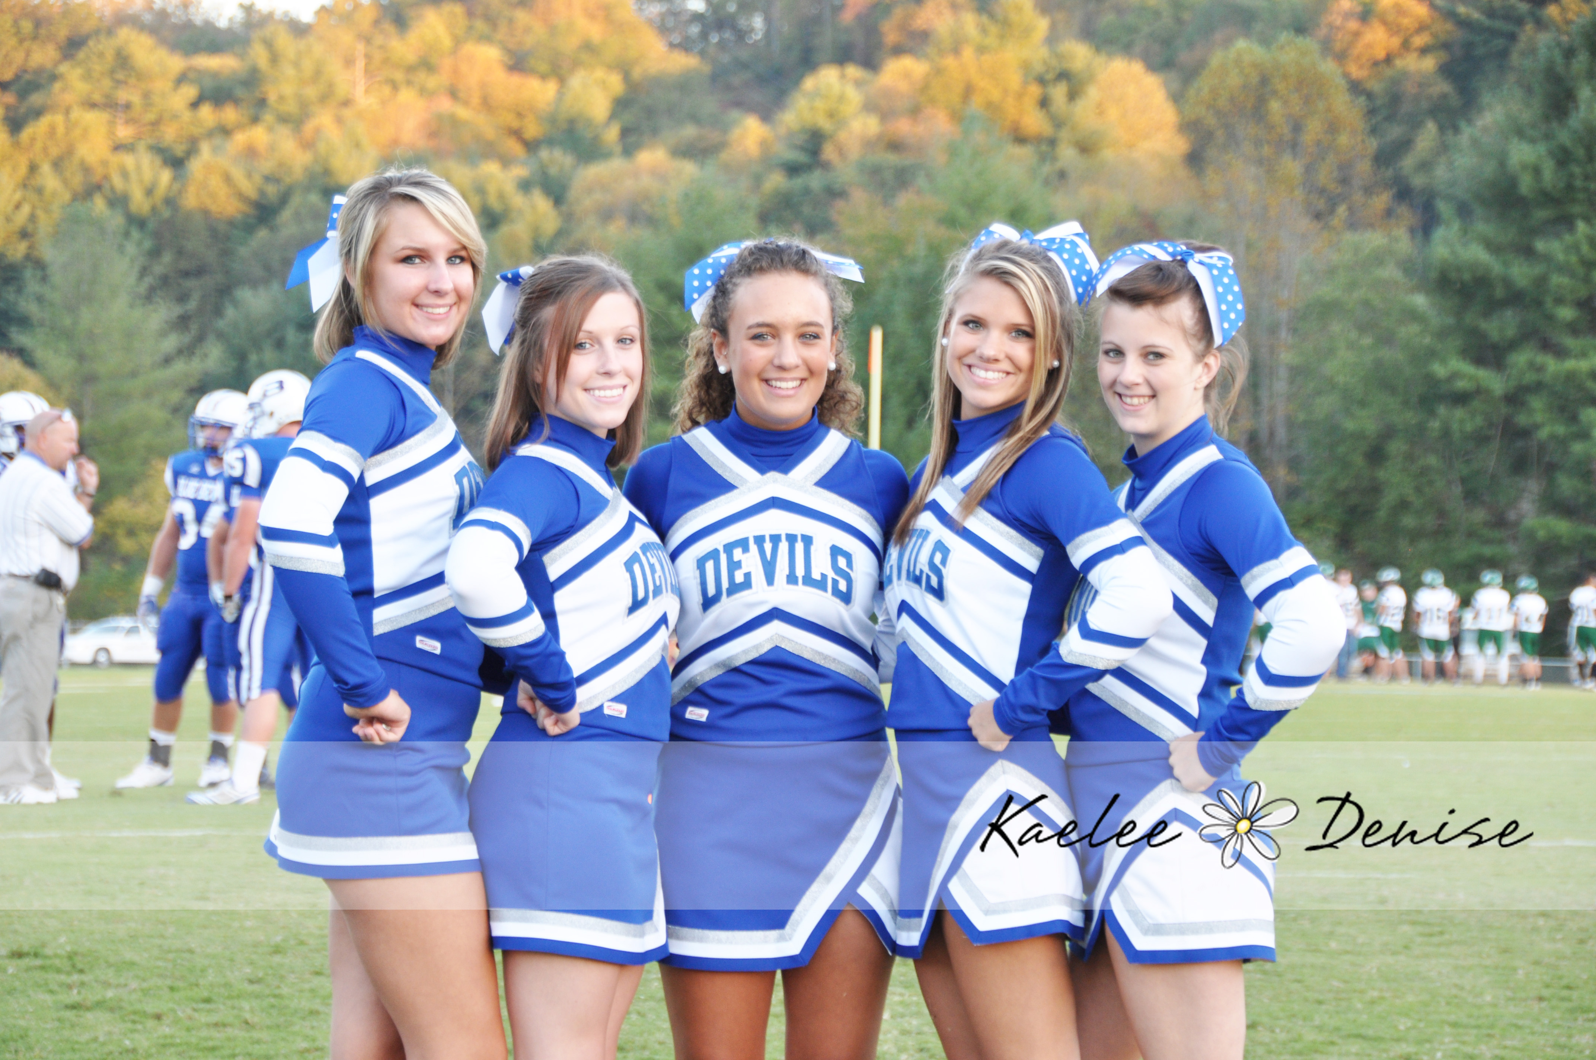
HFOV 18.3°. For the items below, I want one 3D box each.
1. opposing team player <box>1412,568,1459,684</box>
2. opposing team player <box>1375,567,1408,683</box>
[{"bbox_3d":[10.195,1.559,79.500,0.680,1.859,0.450,1,-1,1],"label":"opposing team player"},{"bbox_3d":[9.601,1.538,80.300,0.600,1.872,0.450,1,-1,-30],"label":"opposing team player"}]

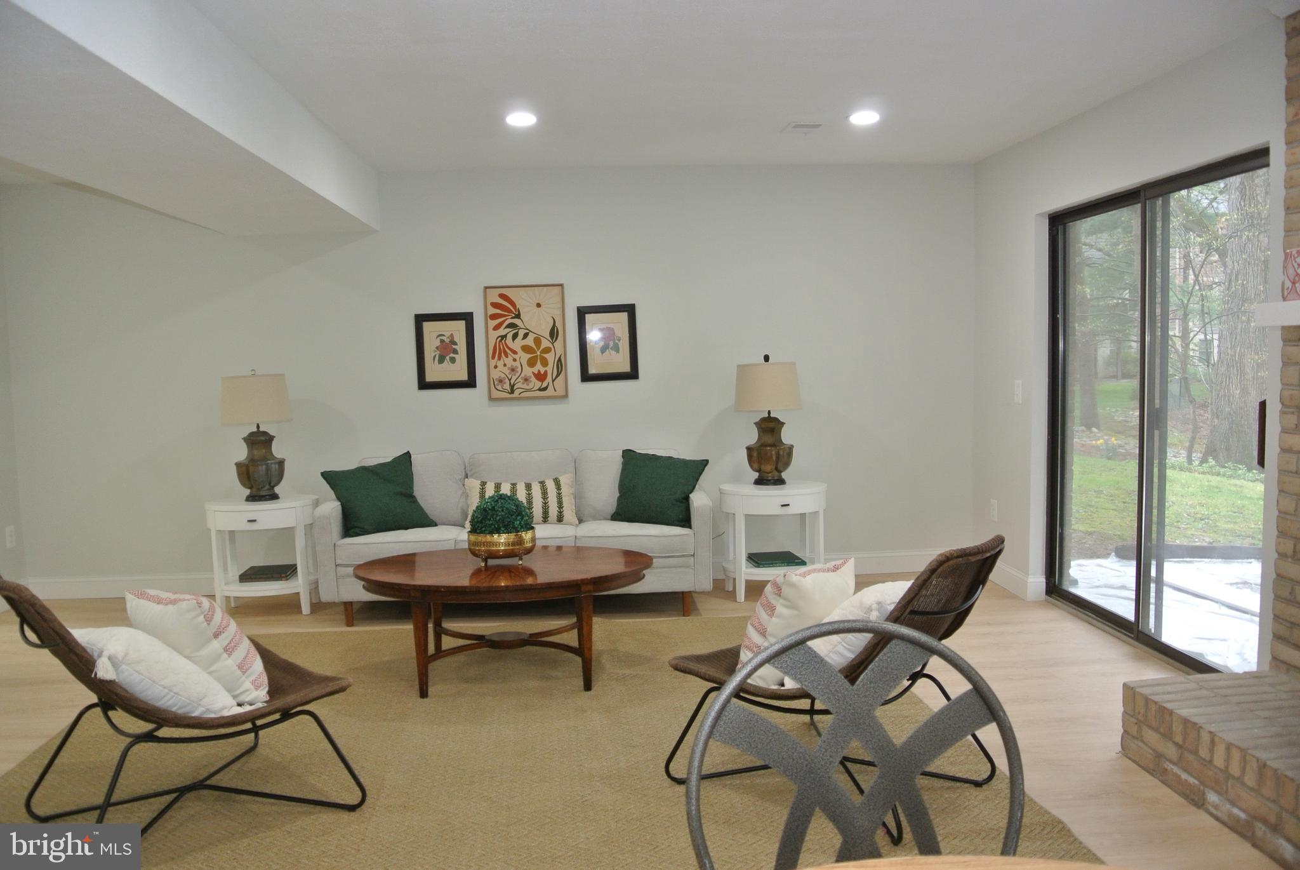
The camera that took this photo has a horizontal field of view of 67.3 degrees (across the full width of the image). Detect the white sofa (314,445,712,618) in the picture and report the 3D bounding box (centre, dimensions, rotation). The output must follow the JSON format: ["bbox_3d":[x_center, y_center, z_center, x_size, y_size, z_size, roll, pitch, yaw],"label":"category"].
[{"bbox_3d":[-0.703,0.513,5.315,1.990,0.830,0.830,-2,4,-4],"label":"white sofa"}]

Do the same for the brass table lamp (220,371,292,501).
[{"bbox_3d":[-2.134,0.004,5.297,0.380,0.710,0.370,-2,4,-4],"label":"brass table lamp"}]

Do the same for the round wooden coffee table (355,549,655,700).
[{"bbox_3d":[-0.615,0.786,4.181,1.260,0.460,0.810,-2,4,-4],"label":"round wooden coffee table"}]

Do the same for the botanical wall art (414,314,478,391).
[{"bbox_3d":[-1.179,-0.485,5.649,0.333,0.434,0.025,-2,4,-4],"label":"botanical wall art"}]

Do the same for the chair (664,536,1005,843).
[{"bbox_3d":[0.621,0.685,3.002,0.740,0.790,0.840,-6,6,-45],"label":"chair"}]

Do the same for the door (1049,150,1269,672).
[{"bbox_3d":[2.236,-0.069,4.319,0.110,2.030,1.810,-2,4,-4],"label":"door"}]

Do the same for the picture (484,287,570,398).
[{"bbox_3d":[-0.717,-0.538,5.671,0.457,0.661,0.030,-2,4,-4],"label":"picture"}]

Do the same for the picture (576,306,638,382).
[{"bbox_3d":[-0.242,-0.536,5.707,0.337,0.441,0.025,-2,4,-4],"label":"picture"}]

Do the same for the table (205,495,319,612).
[{"bbox_3d":[-2.096,0.658,5.319,0.590,0.600,0.440,-2,4,-4],"label":"table"}]

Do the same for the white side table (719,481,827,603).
[{"bbox_3d":[0.694,0.588,5.448,0.600,0.600,0.440,-2,4,-4],"label":"white side table"}]

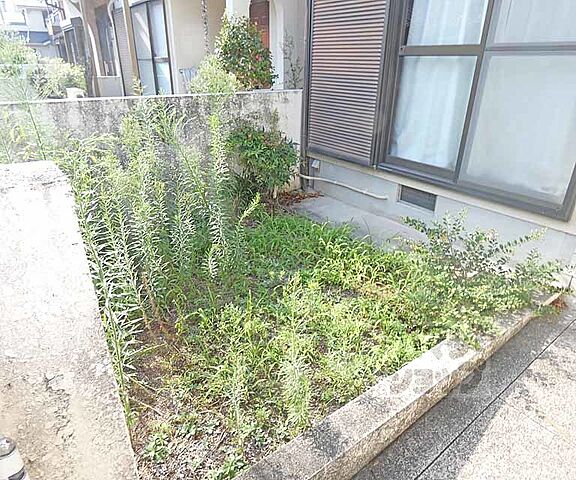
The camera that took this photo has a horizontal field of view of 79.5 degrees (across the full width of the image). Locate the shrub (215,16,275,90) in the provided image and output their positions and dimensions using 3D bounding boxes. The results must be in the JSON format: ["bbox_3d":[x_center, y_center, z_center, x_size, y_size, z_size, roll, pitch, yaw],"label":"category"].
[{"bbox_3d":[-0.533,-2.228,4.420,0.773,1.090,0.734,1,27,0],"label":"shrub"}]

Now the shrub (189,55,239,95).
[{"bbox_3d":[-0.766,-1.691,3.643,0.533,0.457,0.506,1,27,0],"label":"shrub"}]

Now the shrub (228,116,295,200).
[{"bbox_3d":[-0.292,-0.843,3.873,0.774,0.975,0.696,1,27,0],"label":"shrub"}]

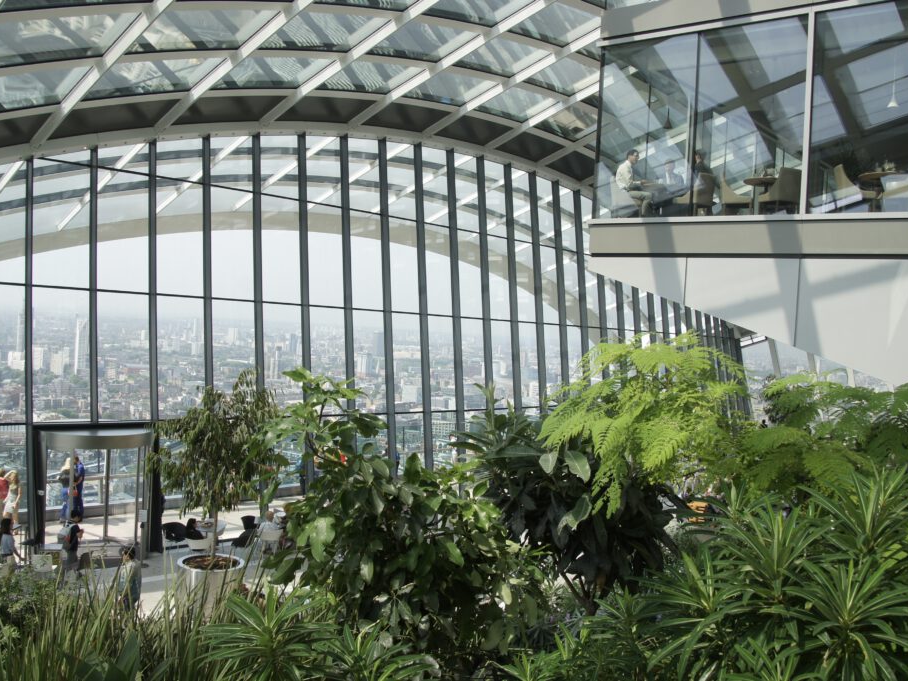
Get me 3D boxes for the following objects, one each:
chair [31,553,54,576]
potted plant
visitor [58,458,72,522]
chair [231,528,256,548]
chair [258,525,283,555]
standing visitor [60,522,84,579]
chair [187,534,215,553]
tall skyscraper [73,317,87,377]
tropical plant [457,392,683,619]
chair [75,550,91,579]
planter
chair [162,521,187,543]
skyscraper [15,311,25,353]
[{"bbox_3d":[-8.458,4.753,15.749,0.480,0.820,0.520,3,1,-27],"label":"chair"},{"bbox_3d":[-4.654,2.999,14.850,2.300,4.600,2.300,3,1,-19],"label":"potted plant"},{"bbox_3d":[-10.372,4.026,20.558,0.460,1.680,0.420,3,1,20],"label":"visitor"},{"bbox_3d":[-4.944,4.806,18.171,0.540,0.740,0.520,3,1,30],"label":"chair"},{"bbox_3d":[-4.324,4.834,18.353,0.520,0.740,0.540,3,1,0],"label":"chair"},{"bbox_3d":[-7.846,4.335,15.703,0.500,1.700,0.520,2,1,-44],"label":"standing visitor"},{"bbox_3d":[-5.730,4.774,17.398,0.540,0.750,0.540,3,1,12],"label":"chair"},{"bbox_3d":[-879.763,14.152,1810.000,32.000,140.000,26.000,3,1,-27],"label":"tall skyscraper"},{"bbox_3d":[1.080,1.522,7.300,1.900,2.000,1.800,3,1,9],"label":"tropical plant"},{"bbox_3d":[-7.611,4.691,15.714,0.520,0.780,0.500,3,1,18],"label":"chair"},{"bbox_3d":[-4.722,4.809,14.870,1.240,0.980,1.240,3,1,-19],"label":"planter"},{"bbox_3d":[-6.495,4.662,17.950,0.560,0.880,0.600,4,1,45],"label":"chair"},{"bbox_3d":[-1073.971,-12.445,1910.000,28.000,122.000,24.000,3,1,-30],"label":"skyscraper"}]

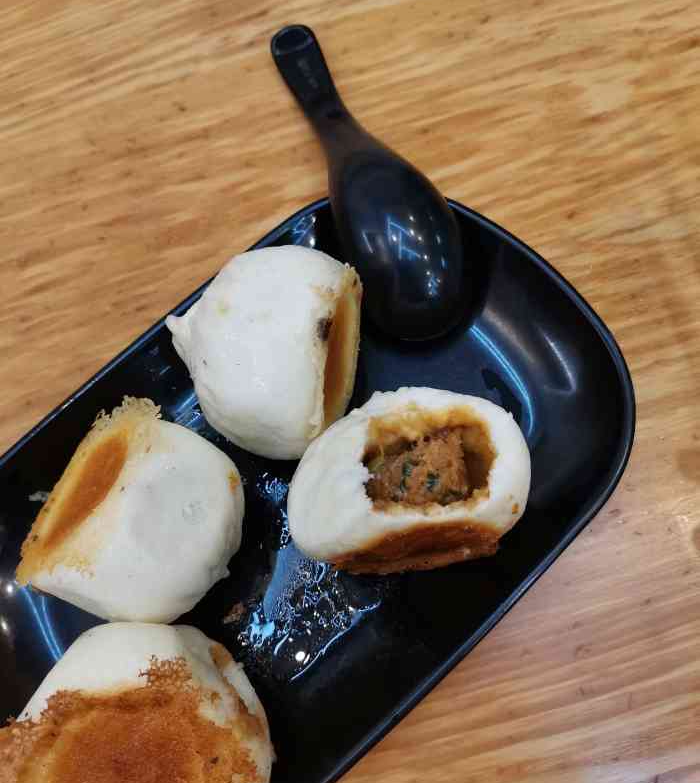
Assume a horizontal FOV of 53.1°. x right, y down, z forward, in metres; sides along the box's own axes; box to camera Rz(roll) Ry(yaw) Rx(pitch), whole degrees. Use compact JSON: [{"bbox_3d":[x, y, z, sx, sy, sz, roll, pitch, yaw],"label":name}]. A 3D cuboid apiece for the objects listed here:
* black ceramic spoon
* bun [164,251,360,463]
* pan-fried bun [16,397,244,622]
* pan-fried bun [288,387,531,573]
[{"bbox_3d":[0.005,-0.087,0.254,0.040,0.041,0.144,-22,79,1],"label":"black ceramic spoon"},{"bbox_3d":[-0.029,-0.014,0.224,0.056,0.062,0.069,12,73,5],"label":"bun"},{"bbox_3d":[-0.061,0.040,0.215,0.058,0.060,0.065,40,77,-25],"label":"pan-fried bun"},{"bbox_3d":[0.016,0.024,0.205,0.069,0.062,0.050,-11,68,5],"label":"pan-fried bun"}]

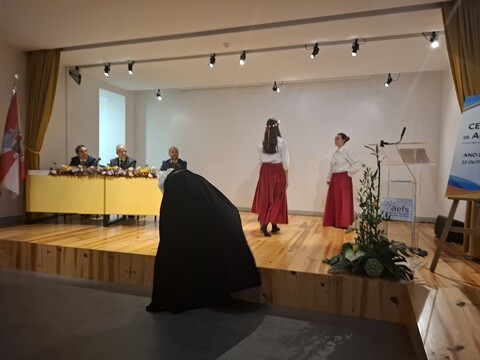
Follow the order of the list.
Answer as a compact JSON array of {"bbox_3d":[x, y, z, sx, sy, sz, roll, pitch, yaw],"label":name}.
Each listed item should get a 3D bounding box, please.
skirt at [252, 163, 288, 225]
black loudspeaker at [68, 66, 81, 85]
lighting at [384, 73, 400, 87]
[{"bbox_3d":[0.435,0.164,4.444,0.480,0.820,0.460,2,3,18],"label":"skirt"},{"bbox_3d":[-2.792,-1.761,5.400,0.220,0.280,0.200,15,2,-8],"label":"black loudspeaker"},{"bbox_3d":[2.645,-1.764,5.642,0.160,0.240,0.120,-1,3,-41],"label":"lighting"}]

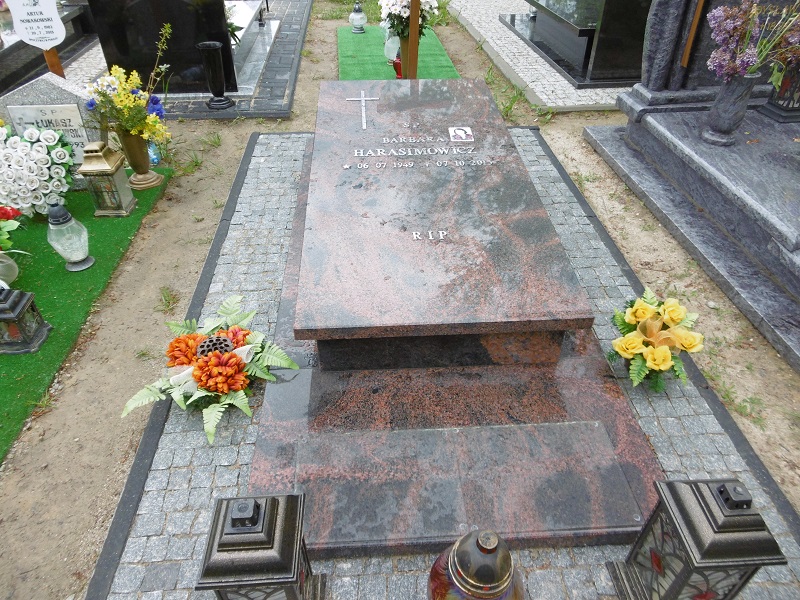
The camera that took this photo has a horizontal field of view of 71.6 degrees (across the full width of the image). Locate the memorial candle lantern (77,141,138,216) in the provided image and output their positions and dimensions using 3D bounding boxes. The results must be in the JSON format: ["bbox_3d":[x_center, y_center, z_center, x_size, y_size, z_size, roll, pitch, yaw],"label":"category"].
[{"bbox_3d":[-1.282,-0.539,2.413,0.152,0.315,0.156,0,38,0],"label":"memorial candle lantern"}]

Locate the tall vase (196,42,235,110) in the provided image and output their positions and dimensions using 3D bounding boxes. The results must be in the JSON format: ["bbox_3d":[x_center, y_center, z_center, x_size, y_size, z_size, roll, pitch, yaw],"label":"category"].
[{"bbox_3d":[-1.143,-1.383,3.421,0.177,0.354,0.177,-2,38,-3],"label":"tall vase"}]

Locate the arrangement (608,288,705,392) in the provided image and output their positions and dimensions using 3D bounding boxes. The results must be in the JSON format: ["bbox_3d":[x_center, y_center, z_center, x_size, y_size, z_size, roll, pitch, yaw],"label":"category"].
[{"bbox_3d":[0.756,0.110,1.683,0.287,0.189,0.305,-2,38,-3],"label":"arrangement"}]

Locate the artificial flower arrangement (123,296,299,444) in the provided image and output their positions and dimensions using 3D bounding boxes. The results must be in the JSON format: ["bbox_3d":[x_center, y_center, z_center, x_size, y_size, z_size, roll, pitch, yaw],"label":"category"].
[{"bbox_3d":[-0.529,0.167,1.618,0.451,0.165,0.500,-2,38,-3],"label":"artificial flower arrangement"}]

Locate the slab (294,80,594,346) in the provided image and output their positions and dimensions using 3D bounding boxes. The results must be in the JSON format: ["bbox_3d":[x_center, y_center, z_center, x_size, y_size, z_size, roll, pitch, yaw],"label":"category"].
[{"bbox_3d":[0.070,-0.430,2.183,0.812,0.336,1.702,-2,38,-3],"label":"slab"}]

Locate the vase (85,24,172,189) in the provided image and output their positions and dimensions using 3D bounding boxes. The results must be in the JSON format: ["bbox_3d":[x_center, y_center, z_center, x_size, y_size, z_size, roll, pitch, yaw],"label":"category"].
[{"bbox_3d":[-1.175,-0.856,2.503,0.439,0.702,0.342,-2,38,-3],"label":"vase"}]

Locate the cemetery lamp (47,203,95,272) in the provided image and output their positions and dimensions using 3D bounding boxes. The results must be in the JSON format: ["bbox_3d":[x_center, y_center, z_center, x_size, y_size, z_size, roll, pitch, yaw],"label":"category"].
[{"bbox_3d":[-1.245,-0.246,2.087,0.129,0.260,0.129,-2,38,-3],"label":"cemetery lamp"}]

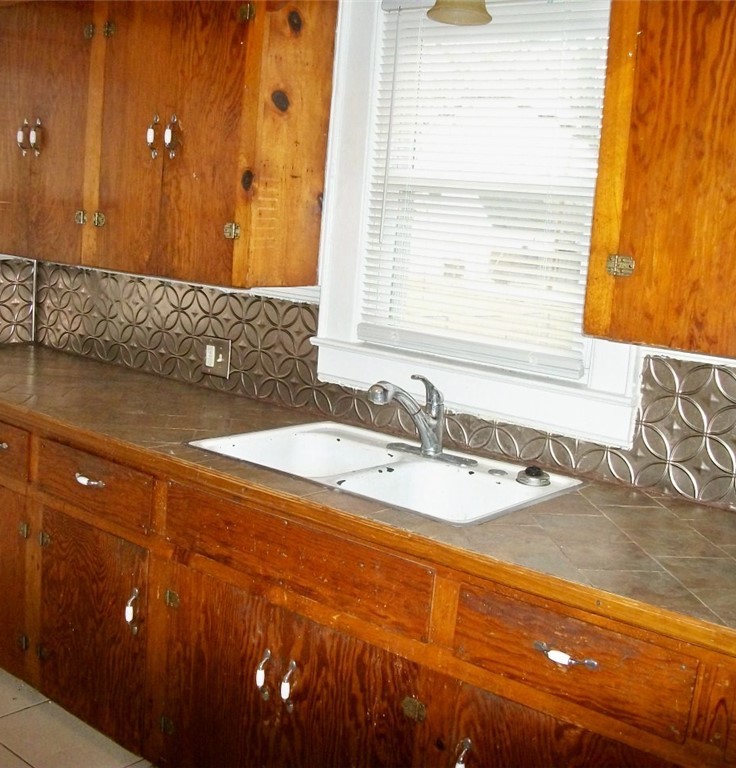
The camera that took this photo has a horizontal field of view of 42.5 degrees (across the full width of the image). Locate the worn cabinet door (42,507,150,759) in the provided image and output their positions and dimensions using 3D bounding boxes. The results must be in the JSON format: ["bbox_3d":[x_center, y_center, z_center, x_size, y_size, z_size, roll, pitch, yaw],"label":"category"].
[{"bbox_3d":[-0.751,0.647,2.535,0.497,0.548,0.031,11,11,39],"label":"worn cabinet door"}]

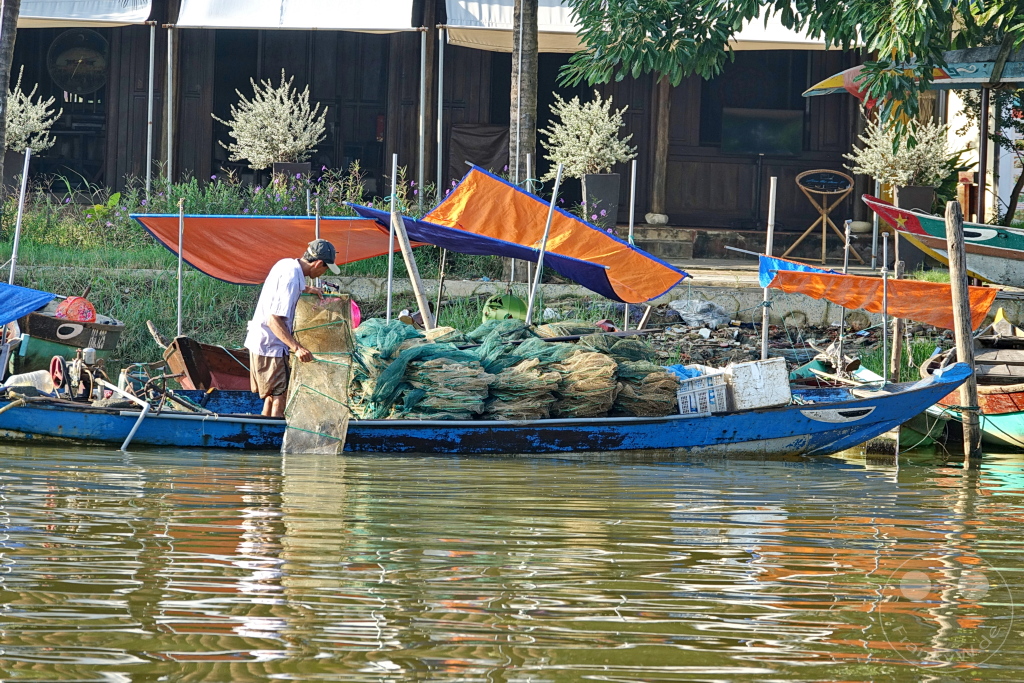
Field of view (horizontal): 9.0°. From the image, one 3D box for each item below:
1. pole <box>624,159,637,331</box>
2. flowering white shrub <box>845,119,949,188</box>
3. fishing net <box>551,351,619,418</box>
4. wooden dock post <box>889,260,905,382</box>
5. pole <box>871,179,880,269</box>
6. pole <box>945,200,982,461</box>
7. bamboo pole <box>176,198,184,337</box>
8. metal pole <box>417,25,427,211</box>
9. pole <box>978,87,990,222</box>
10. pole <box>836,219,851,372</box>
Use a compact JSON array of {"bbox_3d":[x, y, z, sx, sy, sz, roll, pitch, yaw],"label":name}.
[{"bbox_3d":[0.841,-0.673,46.400,0.038,1.280,0.038,2,2,0],"label":"pole"},{"bbox_3d":[3.766,-1.851,63.800,1.030,0.720,0.950,1,1,0],"label":"flowering white shrub"},{"bbox_3d":[0.477,0.279,42.300,0.460,0.440,0.420,1,1,0],"label":"fishing net"},{"bbox_3d":[2.733,-0.043,46.300,0.065,1.070,0.065,3,2,0],"label":"wooden dock post"},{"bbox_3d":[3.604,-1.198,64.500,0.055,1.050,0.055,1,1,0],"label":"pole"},{"bbox_3d":[3.122,-0.076,45.100,0.125,1.800,0.125,-4,2,0],"label":"pole"},{"bbox_3d":[-2.341,-0.501,46.000,0.040,1.020,0.040,1,1,0],"label":"bamboo pole"},{"bbox_3d":[-0.891,-2.129,64.500,0.055,1.970,0.055,1,1,0],"label":"metal pole"},{"bbox_3d":[4.601,-1.764,63.500,0.070,1.450,0.070,1,1,0],"label":"pole"},{"bbox_3d":[2.341,-0.325,46.000,0.045,1.080,0.045,3,1,0],"label":"pole"}]

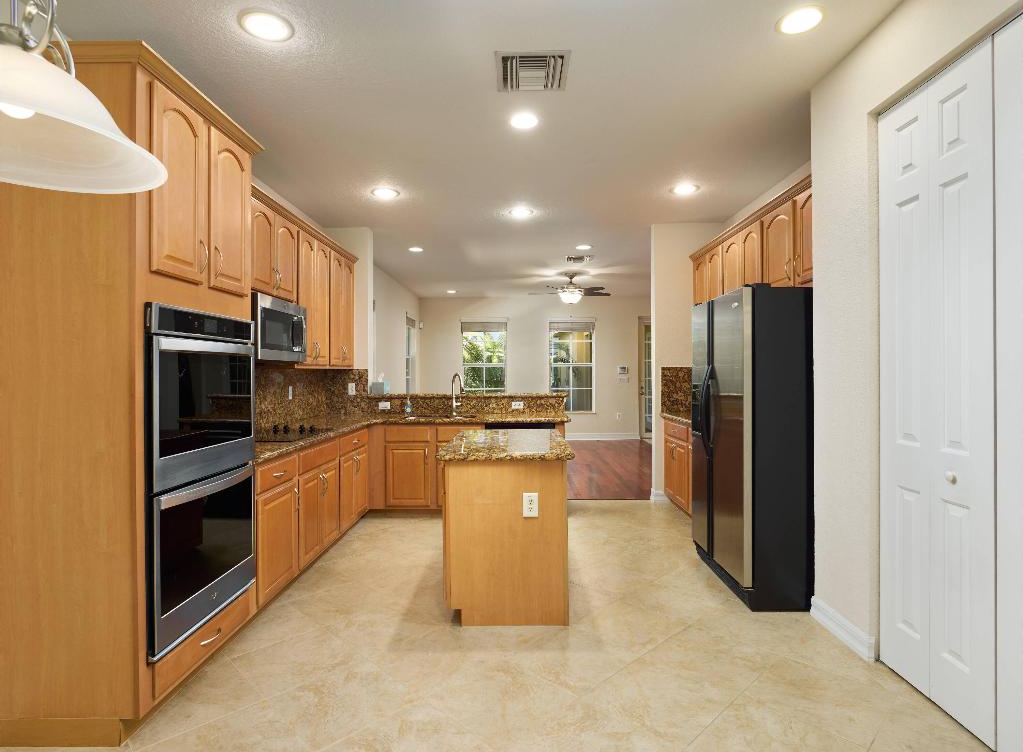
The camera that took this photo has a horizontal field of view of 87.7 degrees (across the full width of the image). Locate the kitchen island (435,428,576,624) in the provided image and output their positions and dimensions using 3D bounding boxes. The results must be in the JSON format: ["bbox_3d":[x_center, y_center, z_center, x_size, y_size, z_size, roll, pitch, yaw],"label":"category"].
[{"bbox_3d":[-0.018,0.848,3.356,0.710,0.892,1.255,0,0,1],"label":"kitchen island"}]

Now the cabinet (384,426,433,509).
[{"bbox_3d":[-0.927,0.831,5.138,0.458,0.776,0.600,0,0,1],"label":"cabinet"}]

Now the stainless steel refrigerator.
[{"bbox_3d":[1.646,0.393,3.318,0.815,1.780,0.865,0,0,1],"label":"stainless steel refrigerator"}]

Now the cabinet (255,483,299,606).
[{"bbox_3d":[-1.615,0.925,3.020,0.620,0.585,0.520,0,0,0],"label":"cabinet"}]

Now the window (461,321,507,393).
[{"bbox_3d":[-0.547,-0.180,10.684,0.920,1.840,0.120,0,0,0],"label":"window"}]

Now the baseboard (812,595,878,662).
[{"bbox_3d":[1.649,1.257,2.683,0.032,0.122,0.471,0,0,1],"label":"baseboard"}]

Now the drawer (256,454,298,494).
[{"bbox_3d":[-1.550,0.549,3.017,0.530,0.135,0.495,0,0,0],"label":"drawer"}]

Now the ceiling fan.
[{"bbox_3d":[0.898,-1.305,8.024,1.280,0.480,1.280,0,0,1],"label":"ceiling fan"}]

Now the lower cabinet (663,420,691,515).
[{"bbox_3d":[1.830,0.815,4.952,0.600,0.776,0.820,0,0,1],"label":"lower cabinet"}]

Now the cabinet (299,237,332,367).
[{"bbox_3d":[-1.753,-0.604,4.371,0.335,1.070,0.680,0,0,0],"label":"cabinet"}]

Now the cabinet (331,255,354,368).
[{"bbox_3d":[-1.747,-0.608,5.056,0.335,1.070,0.690,0,0,0],"label":"cabinet"}]

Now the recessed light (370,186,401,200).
[{"bbox_3d":[-1.053,-1.508,4.415,0.240,0.030,0.240,0,0,1],"label":"recessed light"}]

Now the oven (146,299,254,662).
[{"bbox_3d":[-1.575,0.388,2.345,0.610,1.310,0.757,0,0,0],"label":"oven"}]

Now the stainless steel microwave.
[{"bbox_3d":[-1.728,-0.301,3.630,0.370,0.420,0.750,0,0,1],"label":"stainless steel microwave"}]

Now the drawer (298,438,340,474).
[{"bbox_3d":[-1.523,0.542,3.574,0.500,0.136,0.705,0,0,1],"label":"drawer"}]

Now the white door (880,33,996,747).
[{"bbox_3d":[1.671,0.057,2.108,0.035,2.445,0.590,0,0,1],"label":"white door"}]

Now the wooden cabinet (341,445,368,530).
[{"bbox_3d":[-1.568,0.890,4.353,0.610,0.550,0.730,0,0,1],"label":"wooden cabinet"}]

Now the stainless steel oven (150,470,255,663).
[{"bbox_3d":[-1.565,0.737,2.327,0.600,0.604,0.749,0,0,1],"label":"stainless steel oven"}]

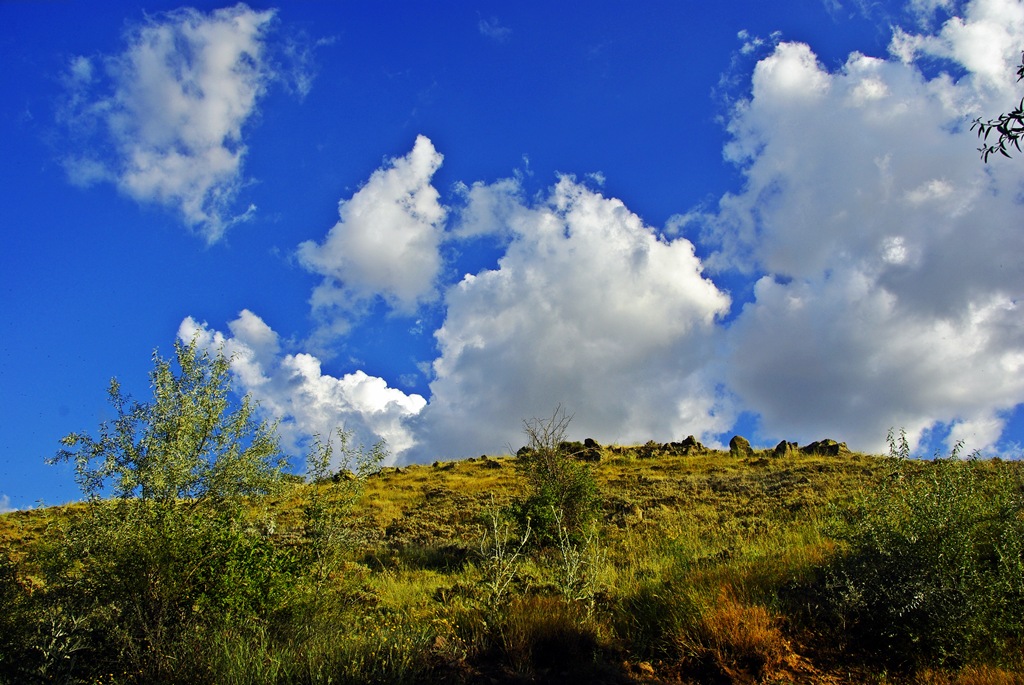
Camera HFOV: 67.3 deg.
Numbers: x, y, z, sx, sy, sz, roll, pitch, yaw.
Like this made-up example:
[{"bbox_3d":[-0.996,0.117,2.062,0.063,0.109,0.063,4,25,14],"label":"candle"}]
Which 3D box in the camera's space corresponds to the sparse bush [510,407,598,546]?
[{"bbox_3d":[0.630,1.950,11.300,1.280,2.000,1.200,0,-11,0],"label":"sparse bush"}]

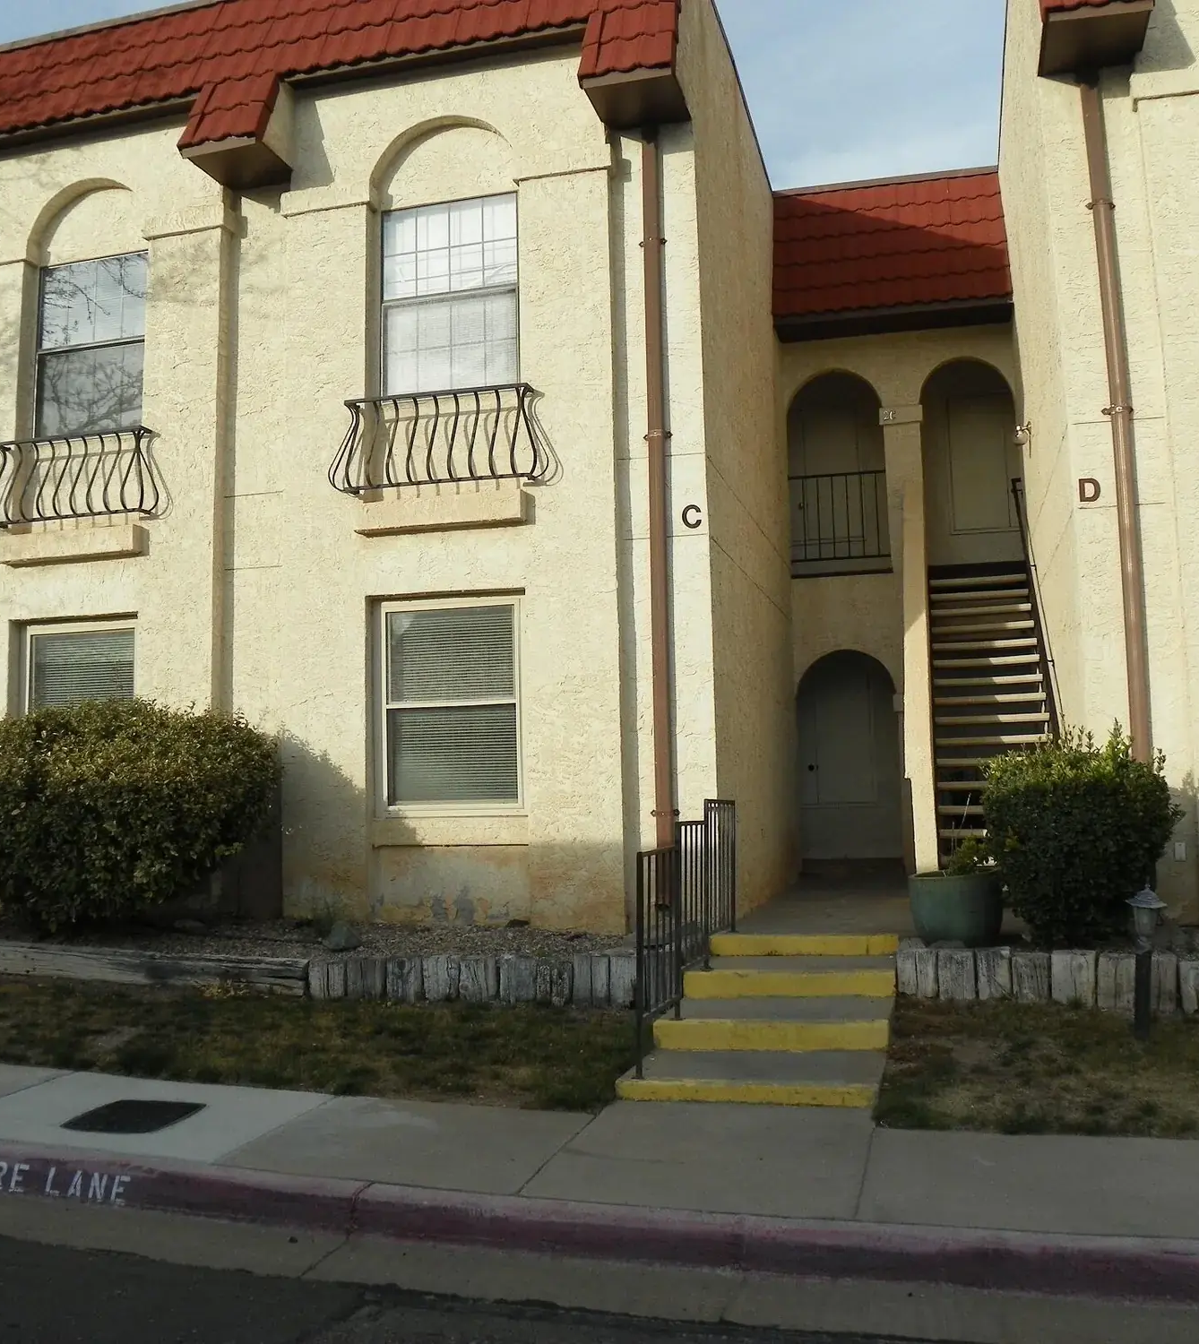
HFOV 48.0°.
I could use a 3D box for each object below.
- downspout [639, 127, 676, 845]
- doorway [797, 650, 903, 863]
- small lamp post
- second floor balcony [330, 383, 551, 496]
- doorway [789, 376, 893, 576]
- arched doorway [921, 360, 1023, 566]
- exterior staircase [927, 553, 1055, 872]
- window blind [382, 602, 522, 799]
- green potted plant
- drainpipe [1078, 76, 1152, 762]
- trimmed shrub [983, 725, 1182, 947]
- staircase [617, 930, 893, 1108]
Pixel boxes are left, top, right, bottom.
[{"bbox_3d":[0.379,-1.076,8.850,0.110,5.180,0.110,-3,-6,15],"label":"downspout"},{"bbox_3d":[2.522,0.855,13.585,0.980,2.100,0.100,-3,-6,15],"label":"doorway"},{"bbox_3d":[2.593,1.383,6.403,0.190,0.730,0.190,-3,-6,15],"label":"small lamp post"},{"bbox_3d":[-1.099,-1.562,9.059,1.530,0.640,0.260,-3,-6,15],"label":"second floor balcony"},{"bbox_3d":[2.377,-1.930,13.323,0.962,2.032,0.250,-3,-6,14],"label":"doorway"},{"bbox_3d":[3.518,-2.000,12.801,0.917,2.033,0.200,-3,-6,15],"label":"arched doorway"},{"bbox_3d":[3.187,0.278,10.752,1.000,3.014,3.800,-3,-6,14],"label":"exterior staircase"},{"bbox_3d":[-1.065,0.238,9.750,1.009,1.424,0.050,-3,-6,15],"label":"window blind"},{"bbox_3d":[2.035,1.248,7.682,0.529,0.603,0.529,-3,-6,15],"label":"green potted plant"},{"bbox_3d":[3.134,-1.146,8.114,0.120,5.100,0.120,-3,-6,15],"label":"drainpipe"},{"bbox_3d":[2.746,0.877,7.700,1.100,1.220,1.050,-3,-6,14],"label":"trimmed shrub"},{"bbox_3d":[0.962,1.774,7.160,1.181,0.508,2.498,-3,-6,15],"label":"staircase"}]

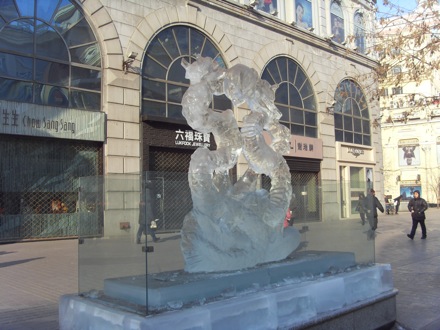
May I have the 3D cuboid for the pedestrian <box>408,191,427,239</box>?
[{"bbox_3d":[6.683,1.676,16.855,0.600,1.674,0.500,-4,-5,37],"label":"pedestrian"}]

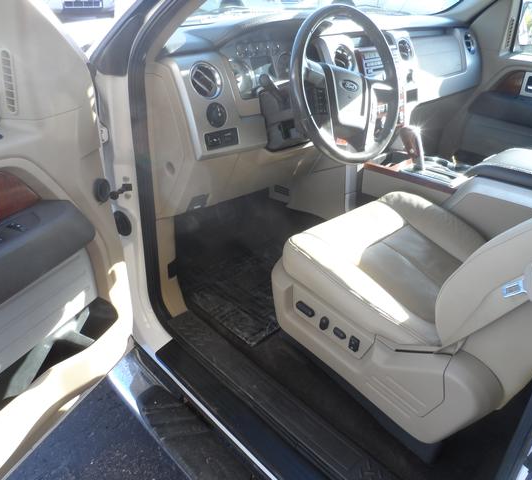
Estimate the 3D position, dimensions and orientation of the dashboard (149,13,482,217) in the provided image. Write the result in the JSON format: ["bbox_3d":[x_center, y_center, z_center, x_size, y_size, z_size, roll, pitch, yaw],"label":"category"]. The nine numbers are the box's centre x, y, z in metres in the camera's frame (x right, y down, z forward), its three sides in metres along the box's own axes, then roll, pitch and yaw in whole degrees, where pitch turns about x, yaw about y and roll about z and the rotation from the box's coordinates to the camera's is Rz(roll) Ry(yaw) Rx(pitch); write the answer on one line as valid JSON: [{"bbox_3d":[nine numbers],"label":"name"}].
[{"bbox_3d":[0.263,-0.575,1.662,1.560,0.480,0.460,-24,38,-36],"label":"dashboard"}]

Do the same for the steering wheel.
[{"bbox_3d":[0.204,-0.392,1.142,0.390,0.390,0.090,-24,17,-36],"label":"steering wheel"}]

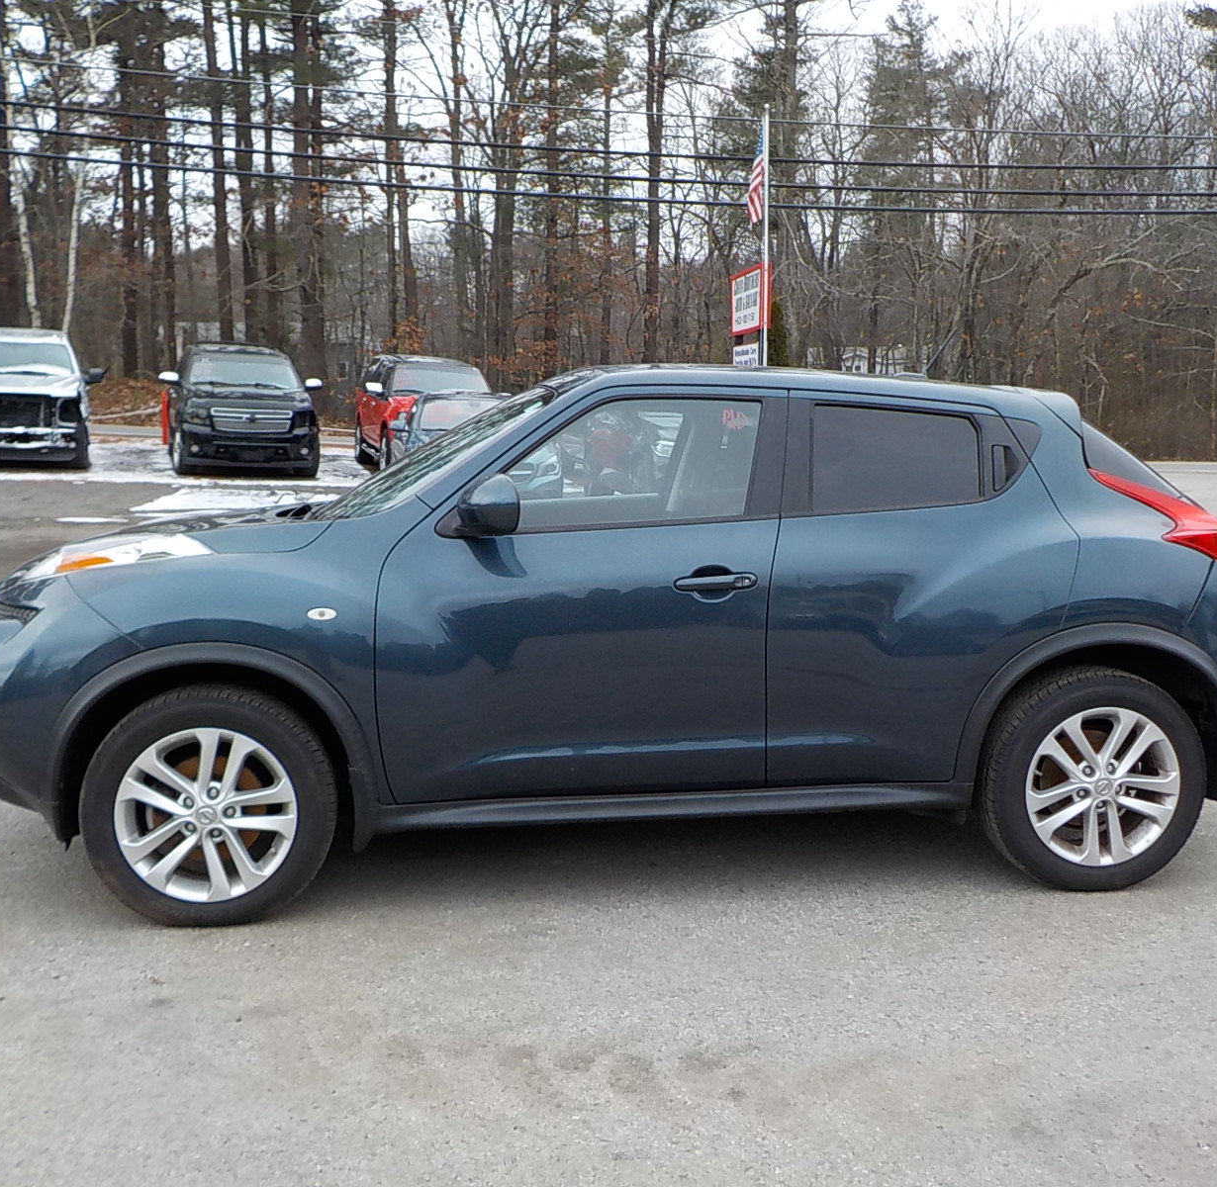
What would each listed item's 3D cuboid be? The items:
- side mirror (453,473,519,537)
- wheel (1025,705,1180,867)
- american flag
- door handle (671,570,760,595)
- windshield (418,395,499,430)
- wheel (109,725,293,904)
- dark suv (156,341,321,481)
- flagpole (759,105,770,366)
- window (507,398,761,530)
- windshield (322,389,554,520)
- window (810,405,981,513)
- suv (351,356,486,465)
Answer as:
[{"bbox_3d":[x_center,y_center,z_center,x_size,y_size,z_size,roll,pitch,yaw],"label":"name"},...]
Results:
[{"bbox_3d":[-0.320,-0.231,3.612,0.175,0.165,0.240,-1,6,-8],"label":"side mirror"},{"bbox_3d":[1.428,0.556,4.071,0.470,0.470,0.190,-1,6,-8],"label":"wheel"},{"bbox_3d":[2.585,-7.293,23.900,0.360,1.700,0.250,0,6,0],"label":"american flag"},{"bbox_3d":[0.295,-0.035,3.780,0.235,0.060,0.055,-1,6,-8],"label":"door handle"},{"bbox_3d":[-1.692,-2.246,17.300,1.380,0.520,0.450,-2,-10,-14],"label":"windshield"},{"bbox_3d":[-1.079,0.584,3.737,0.470,0.470,0.190,-1,6,-8],"label":"wheel"},{"bbox_3d":[-5.732,-2.922,21.369,2.040,1.930,5.150,-1,10,-19],"label":"dark suv"},{"bbox_3d":[2.750,-5.460,24.150,0.080,6.100,0.080,0,6,0],"label":"flagpole"},{"bbox_3d":[0.042,-0.367,3.875,0.800,0.400,0.050,-1,-19,-8],"label":"window"},{"bbox_3d":[-0.597,-0.439,4.487,0.860,0.130,1.360,-33,9,-3],"label":"windshield"},{"bbox_3d":[0.843,-0.393,4.010,0.535,0.335,0.080,-1,-8,-8],"label":"window"},{"bbox_3d":[-3.030,-3.070,22.800,1.930,1.850,4.920,-2,8,-17],"label":"suv"}]

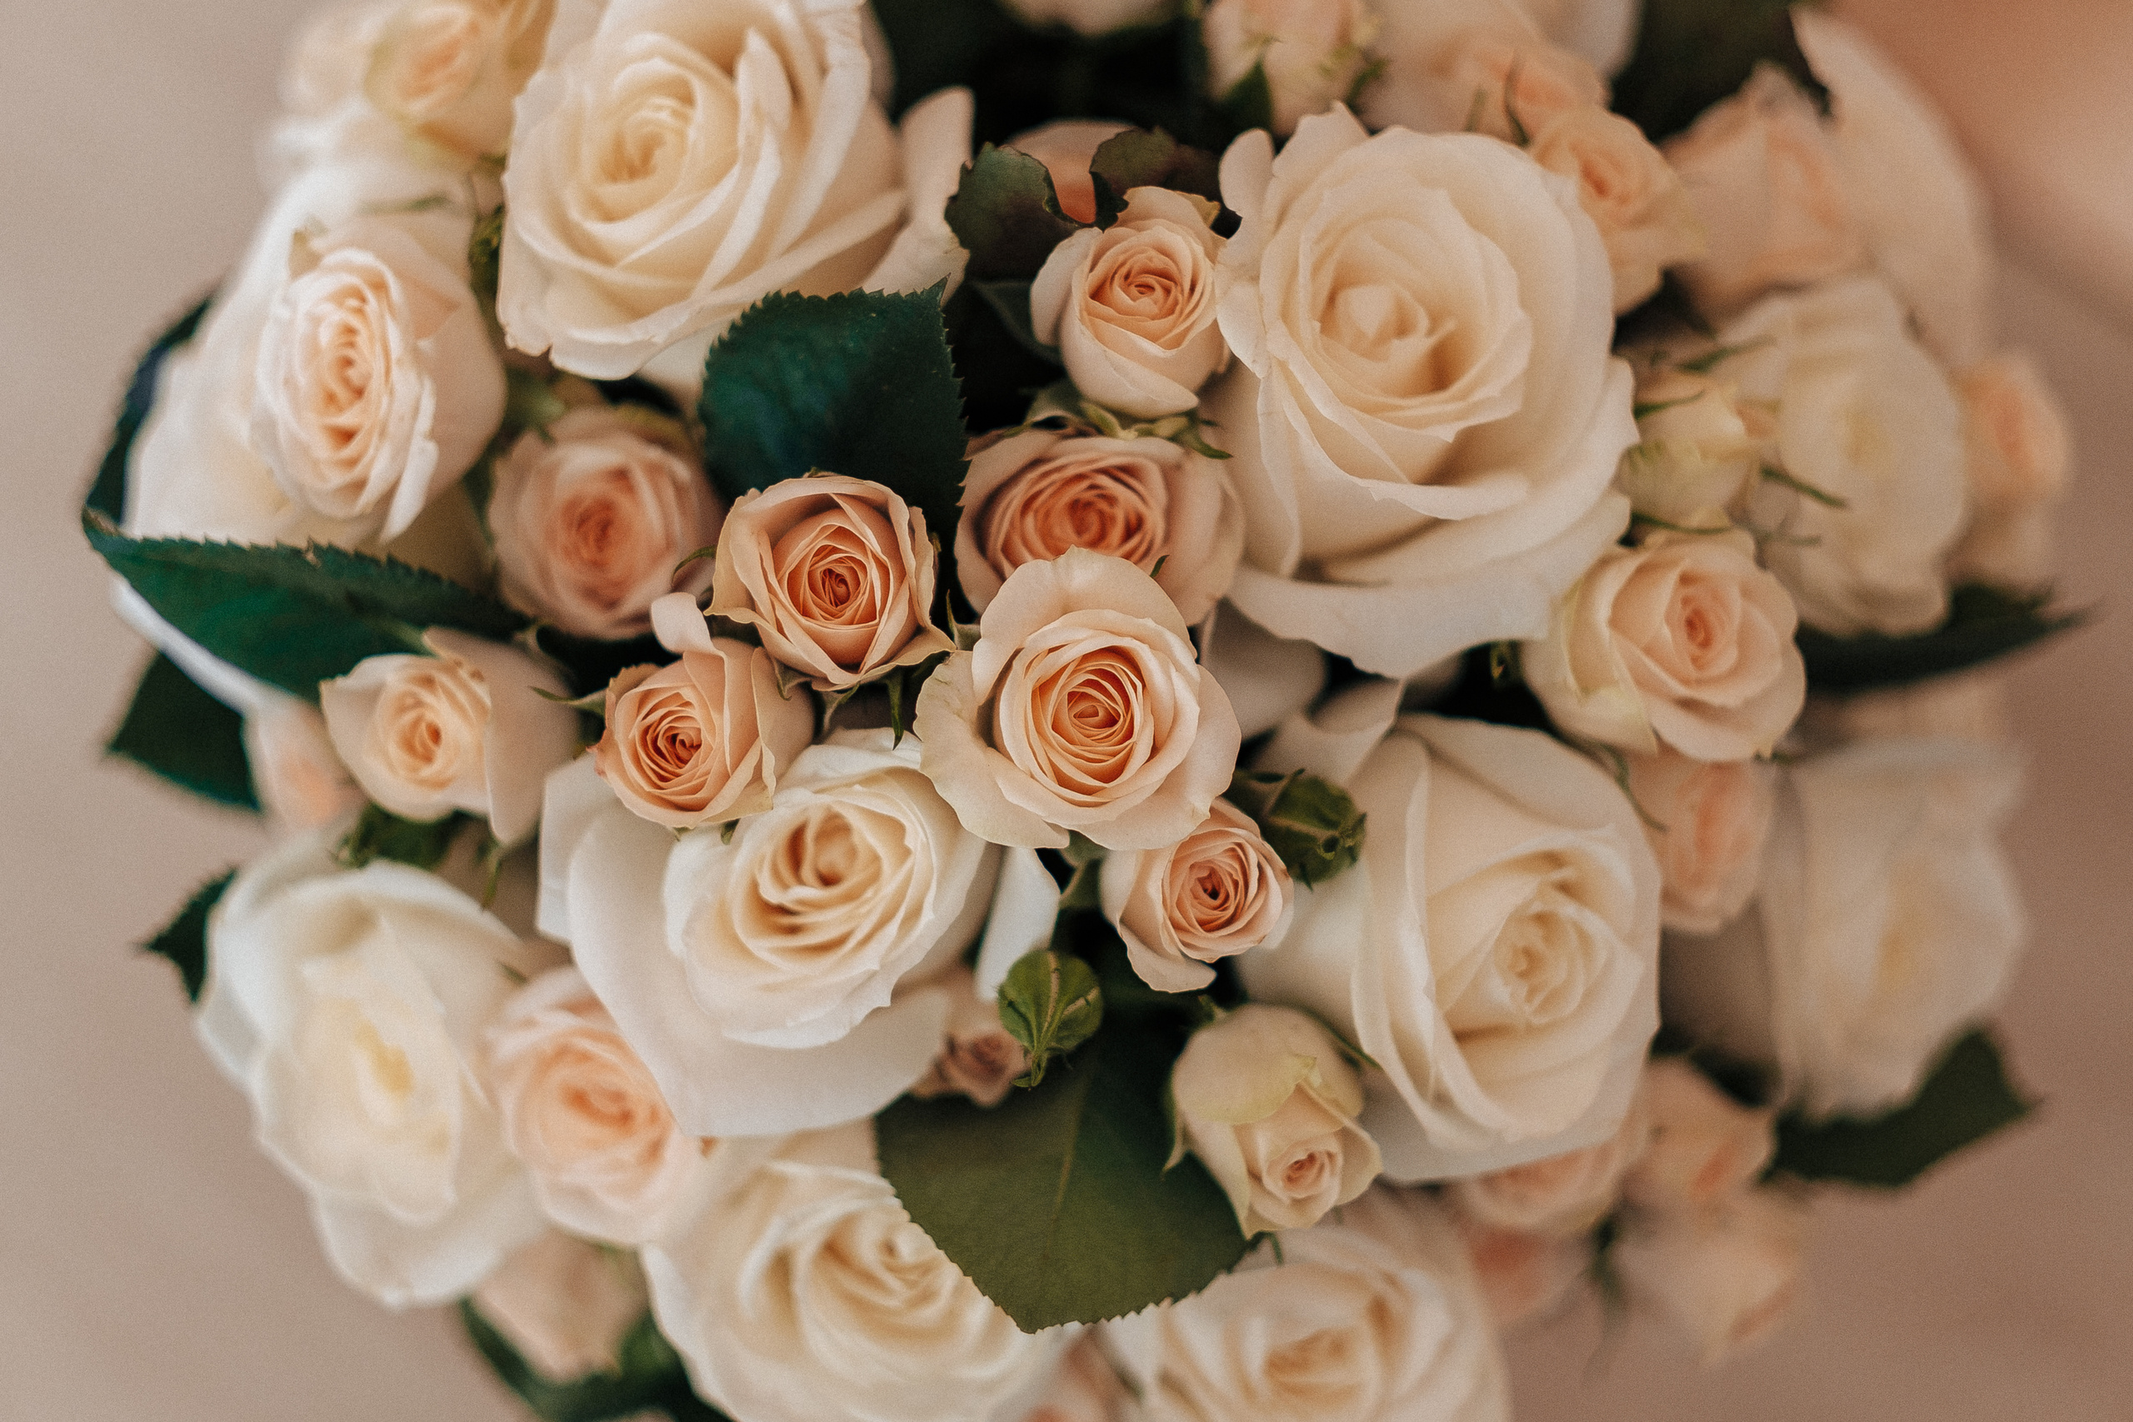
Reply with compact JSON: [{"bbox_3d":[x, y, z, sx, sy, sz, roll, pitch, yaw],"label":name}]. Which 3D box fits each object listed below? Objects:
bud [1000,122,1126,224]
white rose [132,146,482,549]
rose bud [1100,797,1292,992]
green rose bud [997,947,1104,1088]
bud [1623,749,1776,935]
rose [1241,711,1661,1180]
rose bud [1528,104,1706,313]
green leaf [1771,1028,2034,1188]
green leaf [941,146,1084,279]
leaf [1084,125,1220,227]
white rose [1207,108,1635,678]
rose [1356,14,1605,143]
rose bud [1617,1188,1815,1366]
[{"bbox_3d":[0.000,-0.091,0.862,0.031,0.032,0.032,0,66,0],"label":"bud"},{"bbox_3d":[-0.132,-0.062,0.870,0.066,0.055,0.066,0,78,26],"label":"white rose"},{"bbox_3d":[0.020,0.028,0.772,0.029,0.030,0.032,0,1,-14],"label":"rose bud"},{"bbox_3d":[-0.003,0.050,0.812,0.018,0.022,0.018,3,24,-1],"label":"green rose bud"},{"bbox_3d":[0.110,0.022,0.880,0.036,0.036,0.038,0,9,-27],"label":"bud"},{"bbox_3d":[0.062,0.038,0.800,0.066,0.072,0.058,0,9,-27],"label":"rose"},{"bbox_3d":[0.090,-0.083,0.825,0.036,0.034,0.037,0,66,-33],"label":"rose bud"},{"bbox_3d":[0.154,0.073,0.925,0.054,0.036,0.013,0,15,-18],"label":"green leaf"},{"bbox_3d":[-0.009,-0.083,0.832,0.025,0.011,0.027,-29,72,-4],"label":"green leaf"},{"bbox_3d":[0.014,-0.084,0.798,0.024,0.012,0.020,0,67,0],"label":"leaf"},{"bbox_3d":[0.058,-0.052,0.820,0.073,0.058,0.077,1,69,-3],"label":"white rose"},{"bbox_3d":[0.074,-0.109,0.885,0.042,0.040,0.042,6,58,-10],"label":"rose"},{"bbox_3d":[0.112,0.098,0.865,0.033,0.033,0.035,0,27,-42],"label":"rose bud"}]

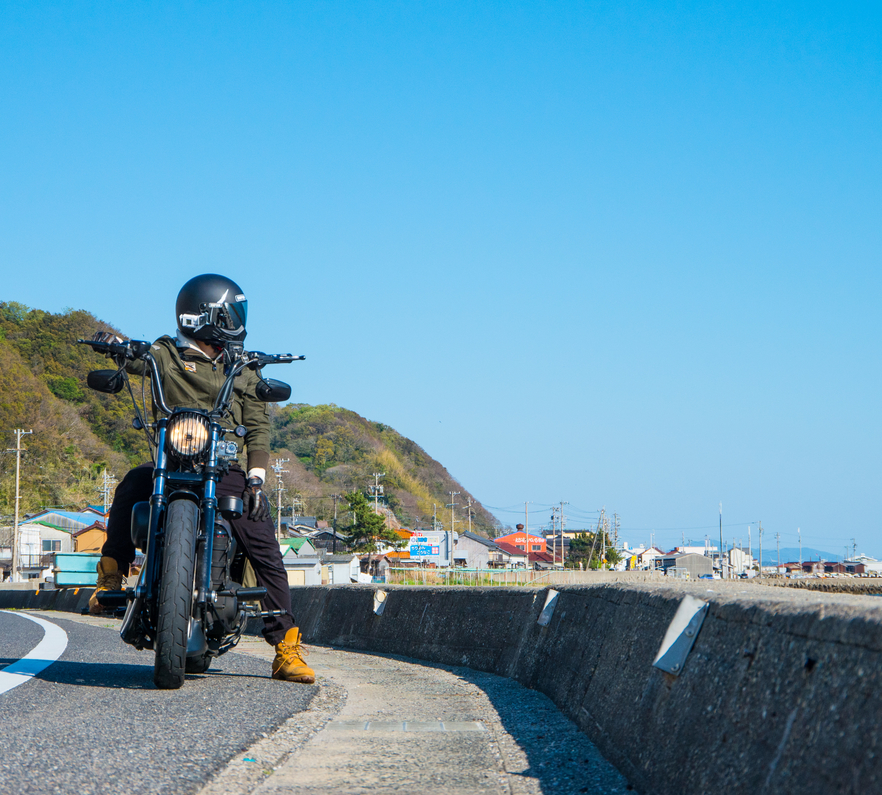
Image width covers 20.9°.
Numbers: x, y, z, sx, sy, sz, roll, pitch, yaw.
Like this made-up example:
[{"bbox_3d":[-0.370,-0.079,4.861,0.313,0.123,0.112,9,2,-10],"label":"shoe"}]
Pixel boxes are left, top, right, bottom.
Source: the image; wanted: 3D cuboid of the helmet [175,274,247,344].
[{"bbox_3d":[-0.893,-0.342,9.300,0.300,0.270,0.245,-2,-5,25],"label":"helmet"}]

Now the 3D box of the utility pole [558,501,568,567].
[{"bbox_3d":[18.769,21.815,369.571,1.500,11.840,0.500,0,-4,0],"label":"utility pole"}]

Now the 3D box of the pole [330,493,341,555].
[{"bbox_3d":[-12.333,16.265,279.642,1.400,9.880,0.500,0,-4,0],"label":"pole"}]

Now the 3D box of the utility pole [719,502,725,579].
[{"bbox_3d":[49.361,25.028,419.519,0.500,13.270,0.500,0,-4,0],"label":"utility pole"}]

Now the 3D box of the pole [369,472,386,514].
[{"bbox_3d":[-7.953,16.010,299.519,1.900,13.270,0.700,0,-4,0],"label":"pole"}]

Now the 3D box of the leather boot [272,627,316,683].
[{"bbox_3d":[-0.545,0.950,8.850,0.120,0.210,0.300,2,-5,-23],"label":"leather boot"}]

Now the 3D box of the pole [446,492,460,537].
[{"bbox_3d":[1.584,18.951,329.574,1.800,11.760,0.500,0,-4,0],"label":"pole"}]

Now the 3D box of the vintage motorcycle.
[{"bbox_3d":[-0.935,0.444,9.050,0.840,1.240,2.250,4,-4,-3],"label":"vintage motorcycle"}]

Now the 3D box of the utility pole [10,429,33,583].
[{"bbox_3d":[-31.526,8.273,179.568,1.800,11.920,0.500,0,-4,0],"label":"utility pole"}]

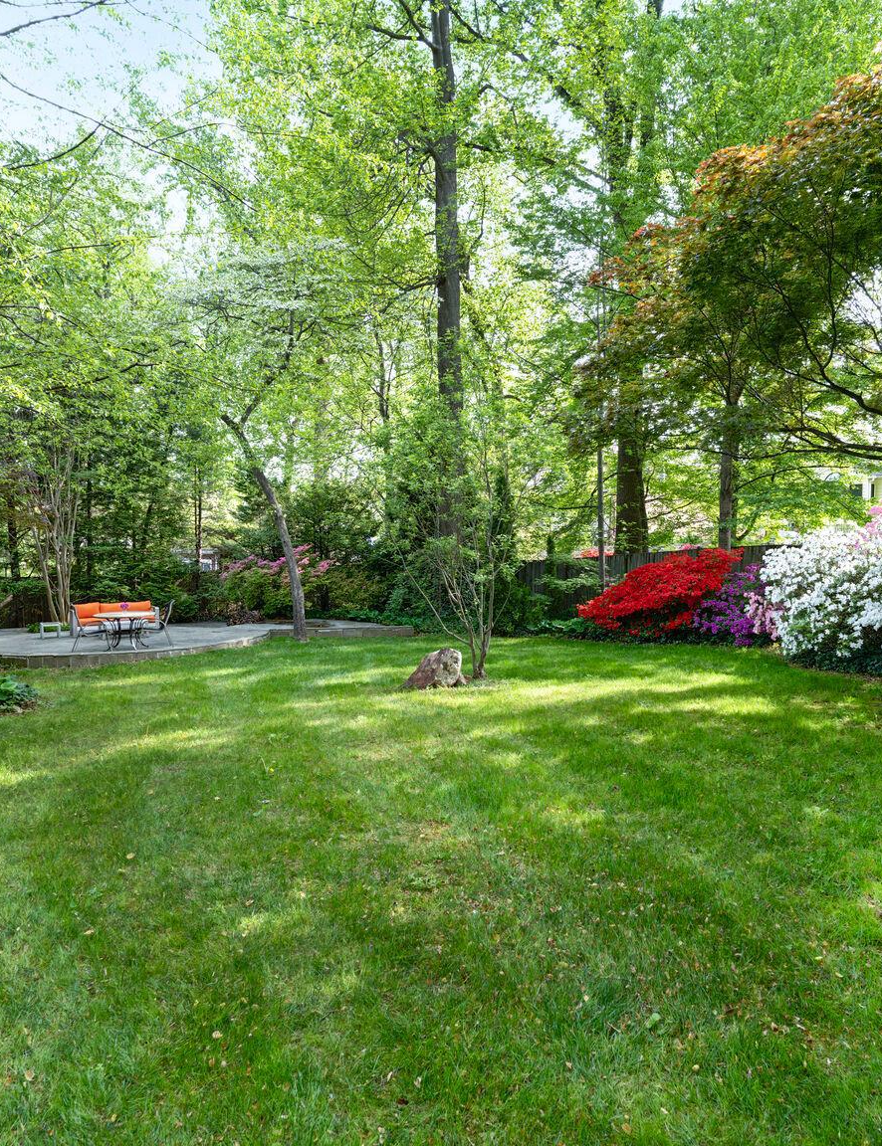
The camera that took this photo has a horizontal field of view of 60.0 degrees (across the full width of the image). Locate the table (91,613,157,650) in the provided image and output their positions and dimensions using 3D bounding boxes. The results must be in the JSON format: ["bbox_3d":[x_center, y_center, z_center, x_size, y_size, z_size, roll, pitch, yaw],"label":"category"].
[{"bbox_3d":[-6.500,1.215,15.700,1.250,0.730,1.250,0,0,0],"label":"table"}]

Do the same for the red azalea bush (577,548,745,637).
[{"bbox_3d":[4.685,0.416,16.300,3.200,1.850,2.200,0,0,23],"label":"red azalea bush"}]

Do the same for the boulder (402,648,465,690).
[{"bbox_3d":[-0.099,1.421,11.300,0.900,0.600,0.650,0,0,0],"label":"boulder"}]

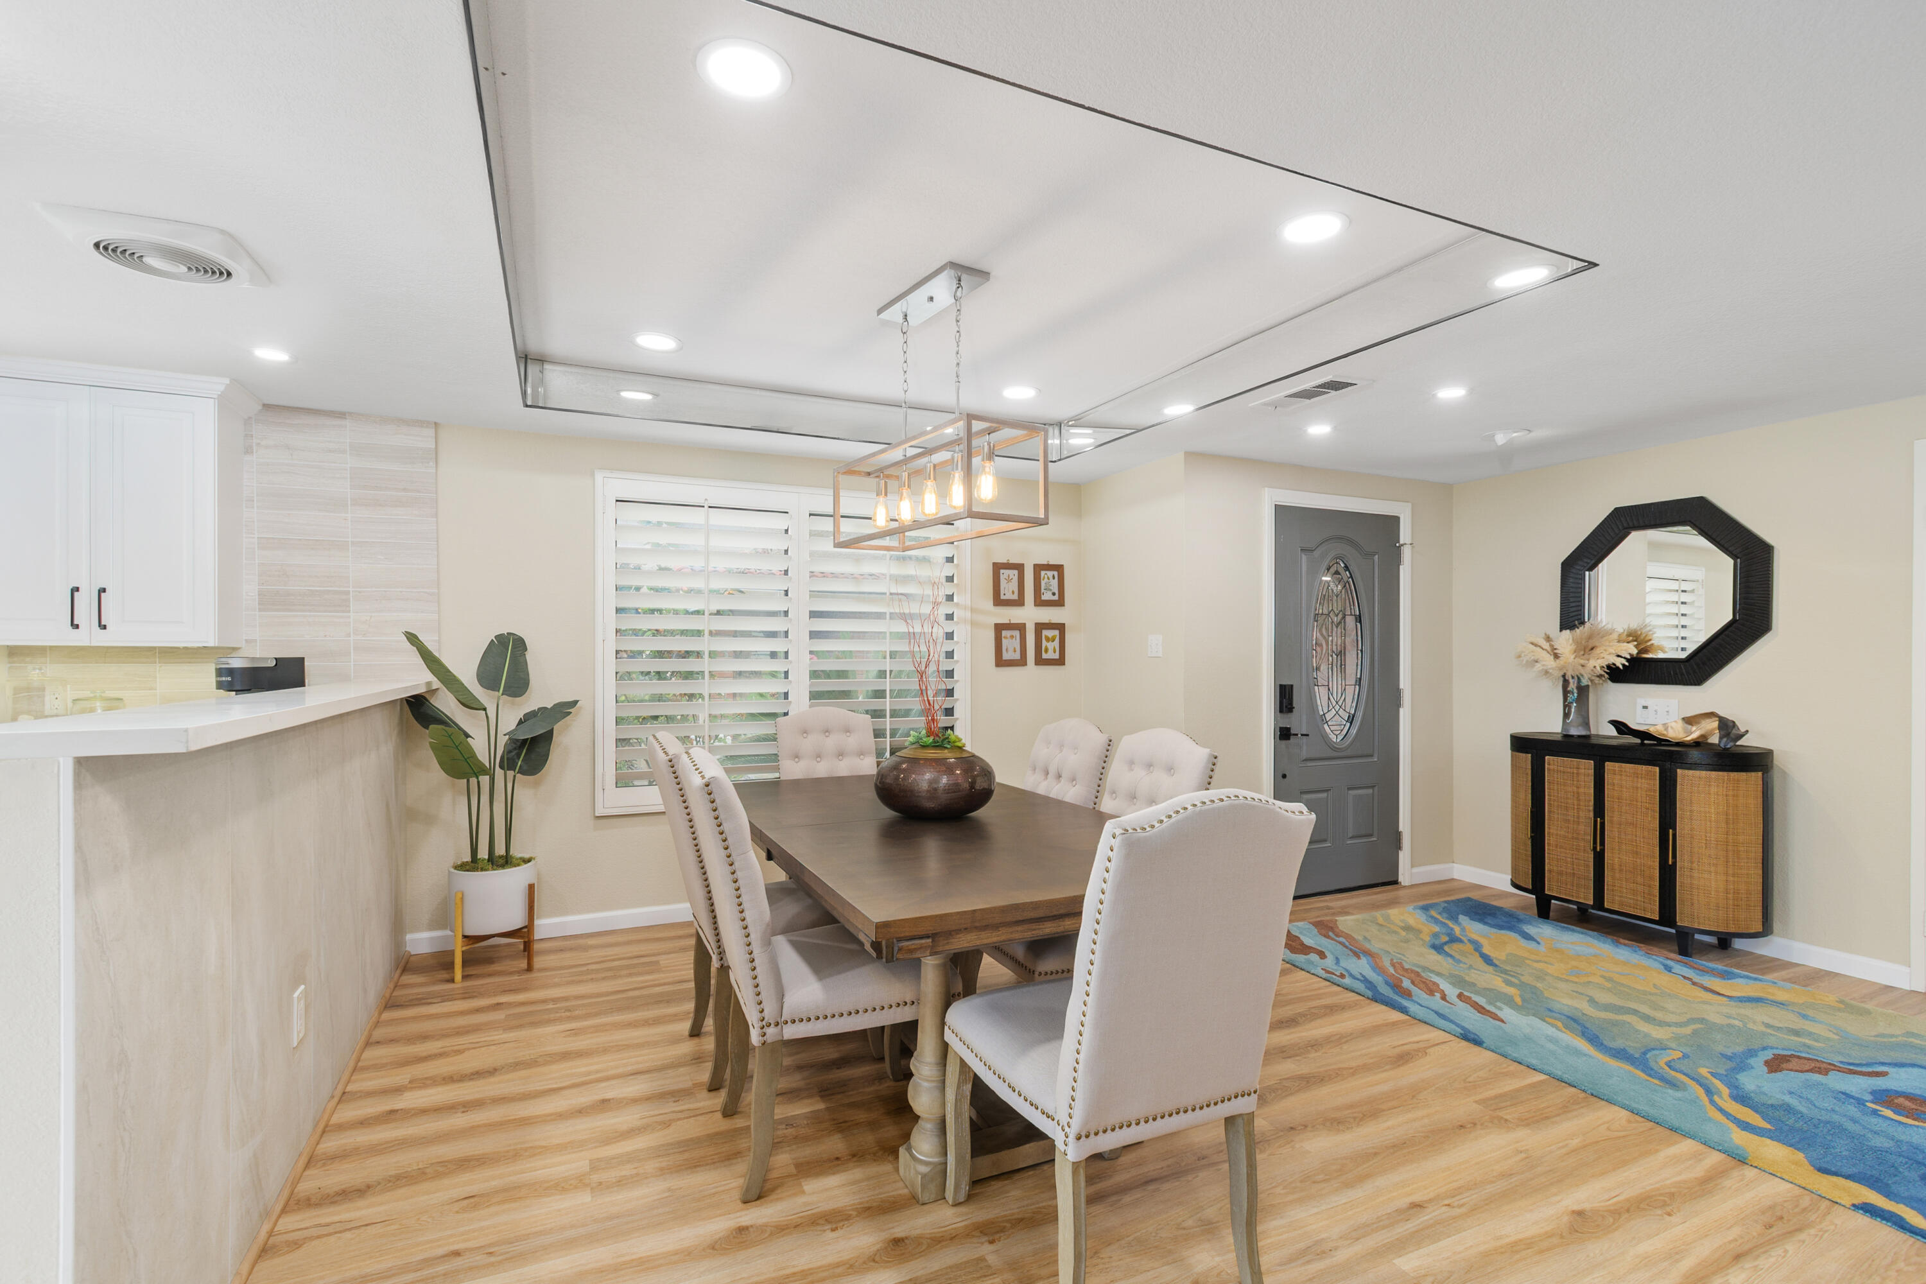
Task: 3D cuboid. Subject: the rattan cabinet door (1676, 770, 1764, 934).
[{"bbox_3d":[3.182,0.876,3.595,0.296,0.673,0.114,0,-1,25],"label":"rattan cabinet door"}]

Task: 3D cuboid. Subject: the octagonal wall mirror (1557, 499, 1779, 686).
[{"bbox_3d":[3.255,-0.224,4.009,0.045,0.848,0.854,0,-1,-25],"label":"octagonal wall mirror"}]

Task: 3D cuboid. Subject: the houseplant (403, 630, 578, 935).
[{"bbox_3d":[-1.947,0.566,3.542,0.645,1.210,0.520,0,-1,-25],"label":"houseplant"}]

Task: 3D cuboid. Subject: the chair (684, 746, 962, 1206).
[{"bbox_3d":[-0.395,0.796,2.268,0.655,1.035,0.485,0,-1,-25],"label":"chair"}]

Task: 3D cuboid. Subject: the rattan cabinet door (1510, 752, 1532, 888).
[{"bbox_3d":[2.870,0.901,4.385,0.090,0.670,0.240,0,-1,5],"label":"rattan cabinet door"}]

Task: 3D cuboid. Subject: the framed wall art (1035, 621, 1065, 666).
[{"bbox_3d":[0.514,0.019,4.996,0.207,0.240,0.020,0,-1,-25],"label":"framed wall art"}]

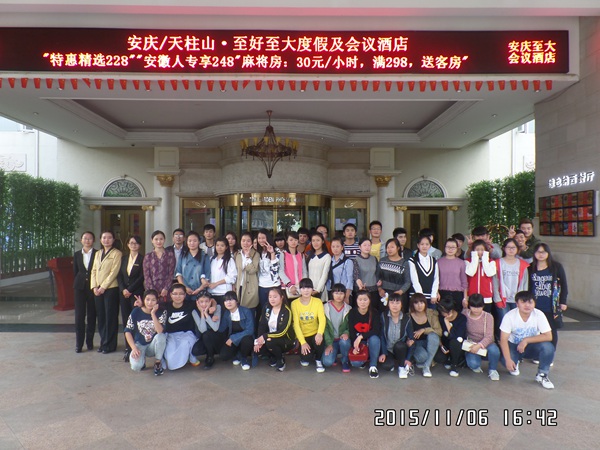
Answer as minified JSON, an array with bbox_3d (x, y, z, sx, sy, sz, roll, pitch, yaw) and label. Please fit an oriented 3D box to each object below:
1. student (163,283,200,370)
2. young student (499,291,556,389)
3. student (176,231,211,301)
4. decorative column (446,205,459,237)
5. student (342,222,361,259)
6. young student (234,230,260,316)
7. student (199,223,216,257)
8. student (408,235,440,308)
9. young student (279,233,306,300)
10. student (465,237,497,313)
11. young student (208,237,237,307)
[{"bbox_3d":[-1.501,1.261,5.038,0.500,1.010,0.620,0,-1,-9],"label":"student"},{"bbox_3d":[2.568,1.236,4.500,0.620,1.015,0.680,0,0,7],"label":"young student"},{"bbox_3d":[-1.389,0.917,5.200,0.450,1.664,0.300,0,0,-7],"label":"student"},{"bbox_3d":[5.449,0.552,14.200,0.400,2.529,0.360,0,0,0],"label":"decorative column"},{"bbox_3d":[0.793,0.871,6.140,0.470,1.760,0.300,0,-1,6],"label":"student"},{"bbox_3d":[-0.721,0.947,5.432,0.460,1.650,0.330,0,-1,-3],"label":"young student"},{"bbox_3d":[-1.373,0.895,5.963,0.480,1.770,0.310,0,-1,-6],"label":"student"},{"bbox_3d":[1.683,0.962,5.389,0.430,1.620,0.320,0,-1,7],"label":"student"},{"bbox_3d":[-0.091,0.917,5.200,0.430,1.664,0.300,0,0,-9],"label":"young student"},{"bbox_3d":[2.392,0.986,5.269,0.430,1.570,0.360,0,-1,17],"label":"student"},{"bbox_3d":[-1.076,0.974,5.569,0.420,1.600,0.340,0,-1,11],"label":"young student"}]

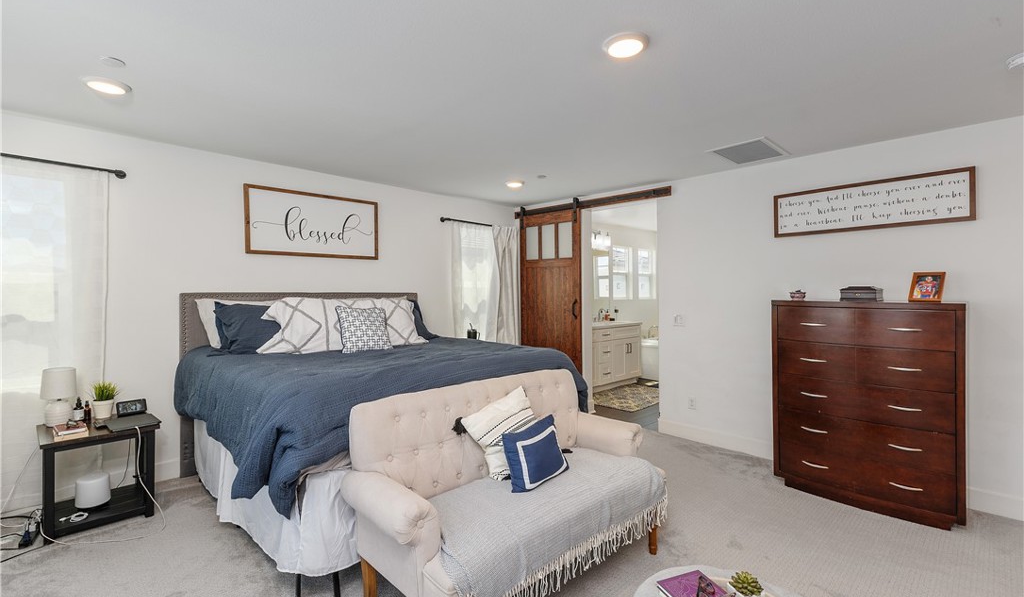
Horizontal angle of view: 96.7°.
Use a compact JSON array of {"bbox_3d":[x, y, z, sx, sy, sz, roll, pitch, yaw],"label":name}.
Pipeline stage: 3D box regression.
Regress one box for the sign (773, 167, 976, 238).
[{"bbox_3d":[2.573,-0.672,3.340,0.028,0.343,1.171,0,0,-42],"label":"sign"}]

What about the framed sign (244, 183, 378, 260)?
[{"bbox_3d":[-1.756,-0.656,4.115,1.163,0.561,0.028,0,0,-42],"label":"framed sign"}]

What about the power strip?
[{"bbox_3d":[-2.731,1.333,2.585,0.054,0.044,0.310,0,0,-38],"label":"power strip"}]

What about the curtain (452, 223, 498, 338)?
[{"bbox_3d":[-0.439,0.221,5.495,0.724,2.229,0.099,0,1,-44],"label":"curtain"}]

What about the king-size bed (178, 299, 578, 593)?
[{"bbox_3d":[-1.004,0.657,3.309,2.129,1.392,2.252,0,0,-42],"label":"king-size bed"}]

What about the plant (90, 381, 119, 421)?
[{"bbox_3d":[-2.797,0.698,3.111,0.140,0.227,0.140,0,1,-44],"label":"plant"}]

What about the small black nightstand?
[{"bbox_3d":[-2.649,1.099,2.929,0.525,0.571,0.547,1,1,43],"label":"small black nightstand"}]

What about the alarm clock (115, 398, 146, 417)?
[{"bbox_3d":[-2.682,0.761,3.194,0.060,0.100,0.165,0,1,28],"label":"alarm clock"}]

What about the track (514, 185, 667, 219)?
[{"bbox_3d":[0.814,-1.080,5.283,0.078,0.114,2.201,0,1,-44],"label":"track"}]

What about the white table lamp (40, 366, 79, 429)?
[{"bbox_3d":[-2.854,0.624,2.877,0.169,0.358,0.169,0,0,-42],"label":"white table lamp"}]

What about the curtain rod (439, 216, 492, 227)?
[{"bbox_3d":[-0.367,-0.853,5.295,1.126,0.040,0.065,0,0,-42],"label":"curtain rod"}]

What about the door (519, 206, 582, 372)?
[{"bbox_3d":[0.473,0.148,5.621,0.043,2.407,1.008,0,1,-44],"label":"door"}]

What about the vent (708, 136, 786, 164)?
[{"bbox_3d":[1.860,-1.128,3.571,0.567,0.022,0.396,0,0,-42],"label":"vent"}]

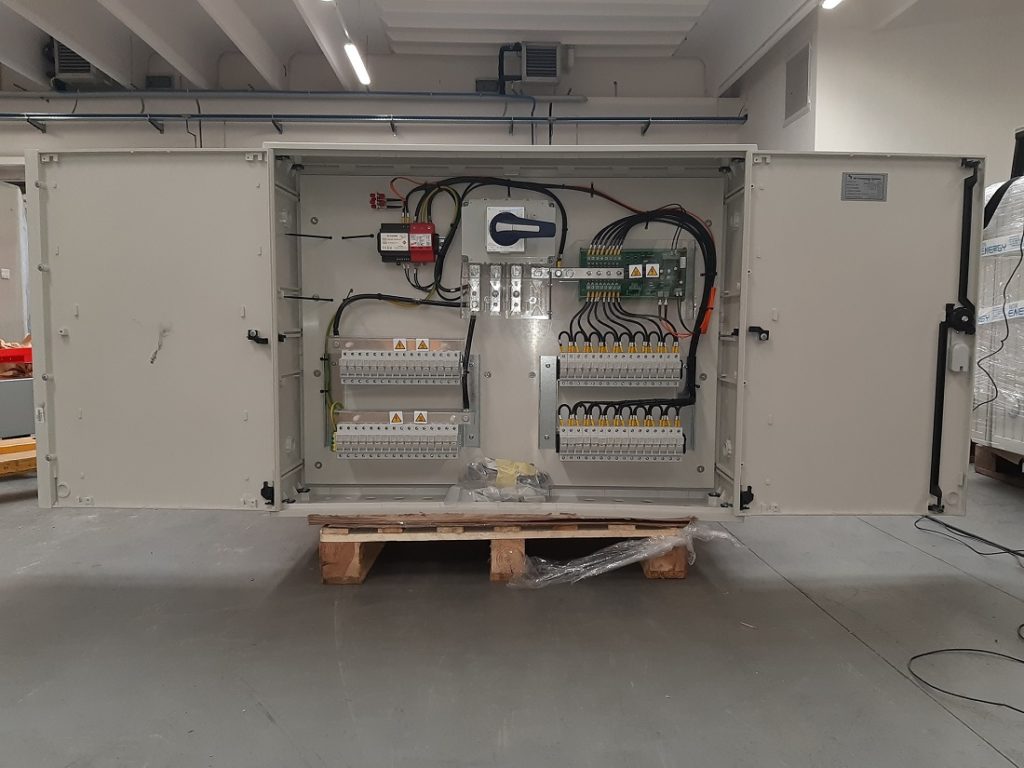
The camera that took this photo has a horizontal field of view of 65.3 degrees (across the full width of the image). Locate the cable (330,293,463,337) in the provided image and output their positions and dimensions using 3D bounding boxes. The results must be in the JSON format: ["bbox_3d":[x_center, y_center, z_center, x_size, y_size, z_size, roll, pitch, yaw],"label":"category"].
[{"bbox_3d":[-0.275,-0.165,1.900,0.311,0.103,0.045,0,5,0],"label":"cable"}]

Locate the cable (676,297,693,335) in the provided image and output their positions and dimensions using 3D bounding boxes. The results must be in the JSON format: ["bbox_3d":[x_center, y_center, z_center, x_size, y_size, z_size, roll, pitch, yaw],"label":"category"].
[{"bbox_3d":[0.406,-0.161,1.880,0.036,0.088,0.030,0,5,0],"label":"cable"}]

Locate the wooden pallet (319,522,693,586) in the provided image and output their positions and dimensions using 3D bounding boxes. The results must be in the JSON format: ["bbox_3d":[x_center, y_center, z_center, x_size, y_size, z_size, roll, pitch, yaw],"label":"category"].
[{"bbox_3d":[-0.039,0.331,2.276,0.800,0.125,1.100,0,4,-2],"label":"wooden pallet"}]

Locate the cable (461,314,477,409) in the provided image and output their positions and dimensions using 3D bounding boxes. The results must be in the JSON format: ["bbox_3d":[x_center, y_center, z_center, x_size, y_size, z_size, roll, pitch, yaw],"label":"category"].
[{"bbox_3d":[-0.103,-0.053,1.900,0.037,0.222,0.040,0,5,0],"label":"cable"}]

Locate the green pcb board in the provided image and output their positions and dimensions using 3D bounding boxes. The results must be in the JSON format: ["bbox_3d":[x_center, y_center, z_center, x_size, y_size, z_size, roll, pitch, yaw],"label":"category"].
[{"bbox_3d":[0.284,-0.255,1.870,0.250,0.122,0.030,0,5,0],"label":"green pcb board"}]

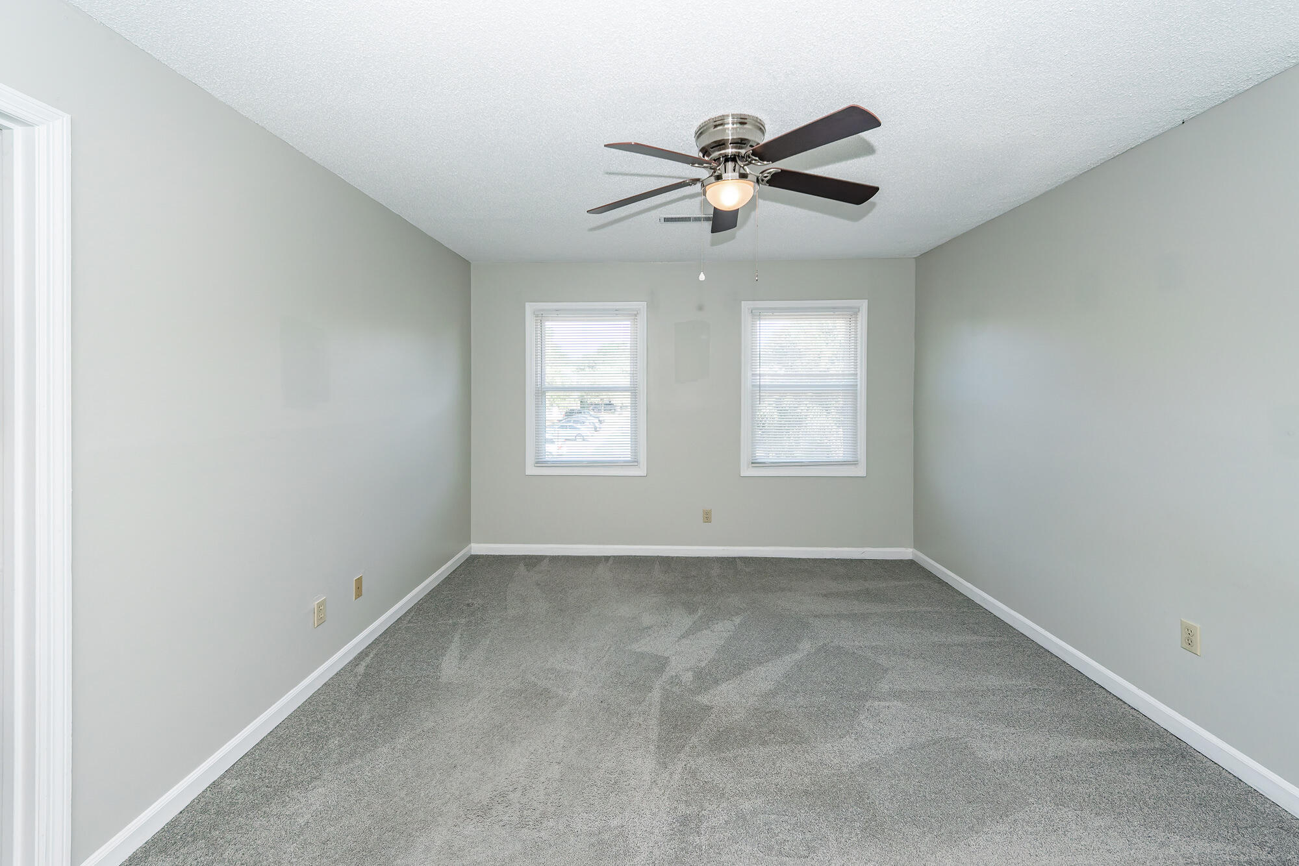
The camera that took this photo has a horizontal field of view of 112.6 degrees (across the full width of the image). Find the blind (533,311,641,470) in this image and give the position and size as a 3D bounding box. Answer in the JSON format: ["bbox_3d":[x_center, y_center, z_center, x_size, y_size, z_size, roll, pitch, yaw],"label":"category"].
[{"bbox_3d":[-0.524,-0.368,3.589,0.869,1.305,0.035,0,3,2],"label":"blind"}]

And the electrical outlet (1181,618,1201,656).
[{"bbox_3d":[2.088,0.789,1.671,0.008,0.114,0.070,0,3,2],"label":"electrical outlet"}]

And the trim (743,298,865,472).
[{"bbox_3d":[1.252,-0.351,3.542,1.003,1.414,0.100,0,3,2],"label":"trim"}]

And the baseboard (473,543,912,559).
[{"bbox_3d":[0.332,0.992,3.619,3.678,0.091,0.015,0,3,2],"label":"baseboard"}]

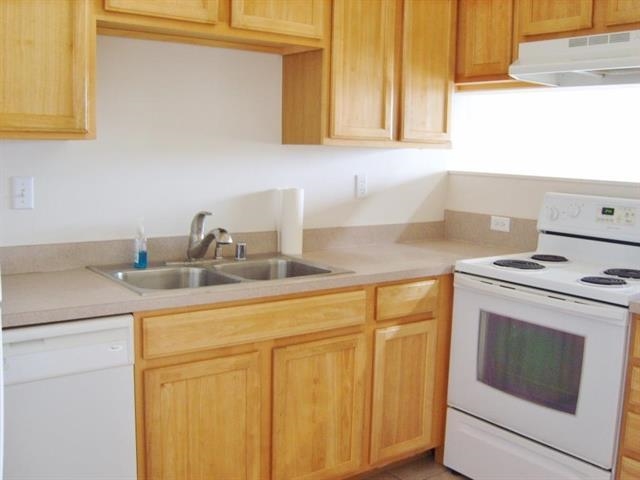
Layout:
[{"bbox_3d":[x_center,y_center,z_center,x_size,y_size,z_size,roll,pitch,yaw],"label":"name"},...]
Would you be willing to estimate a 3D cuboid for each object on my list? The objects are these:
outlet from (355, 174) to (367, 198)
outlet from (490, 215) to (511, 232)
[{"bbox_3d":[0.204,-0.264,3.181,0.070,0.114,0.010,-4,10,-35],"label":"outlet"},{"bbox_3d":[0.897,-0.079,3.212,0.010,0.070,0.115,-5,10,-37],"label":"outlet"}]

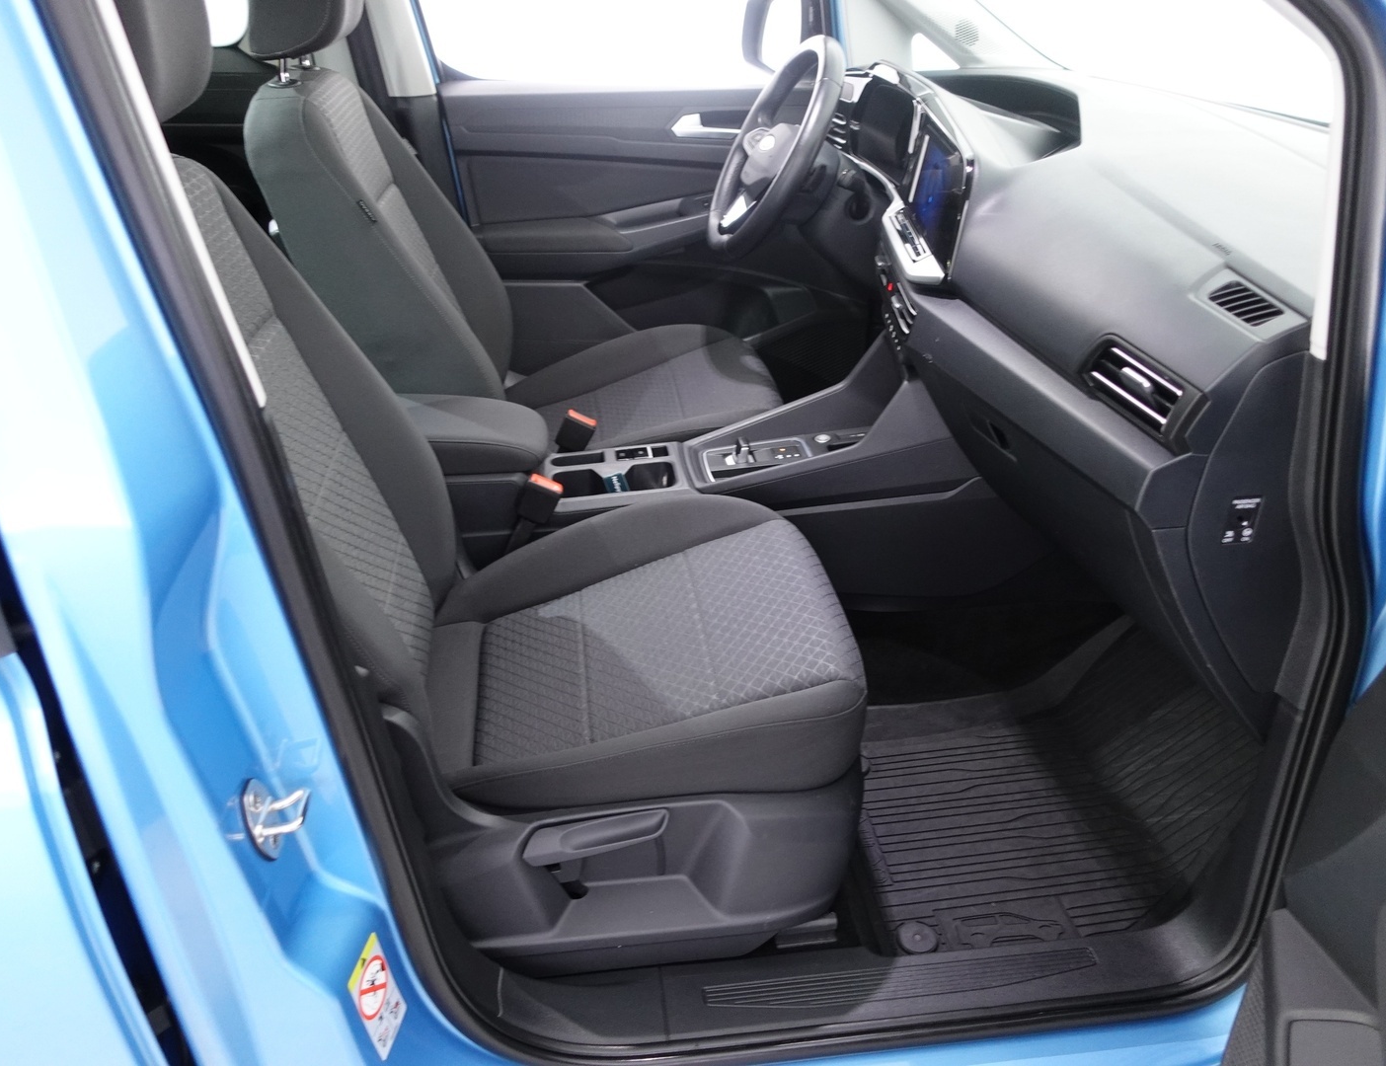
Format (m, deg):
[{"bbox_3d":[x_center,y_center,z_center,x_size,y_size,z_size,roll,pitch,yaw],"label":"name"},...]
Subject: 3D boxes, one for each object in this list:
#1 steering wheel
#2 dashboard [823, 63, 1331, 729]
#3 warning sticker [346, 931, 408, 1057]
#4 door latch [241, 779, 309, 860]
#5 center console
[{"bbox_3d":[0.145,-0.609,1.715,0.105,0.375,0.375,21,22,-20],"label":"steering wheel"},{"bbox_3d":[0.558,-0.383,1.515,0.580,0.520,1.410,-5,28,-8],"label":"dashboard"},{"bbox_3d":[-0.248,0.368,0.845,0.002,0.091,0.050,-4,30,12],"label":"warning sticker"},{"bbox_3d":[-0.283,0.194,0.723,0.042,0.063,0.043,0,28,1],"label":"door latch"},{"bbox_3d":[0.019,-0.093,1.572,0.940,0.360,0.240,-5,28,-8],"label":"center console"}]

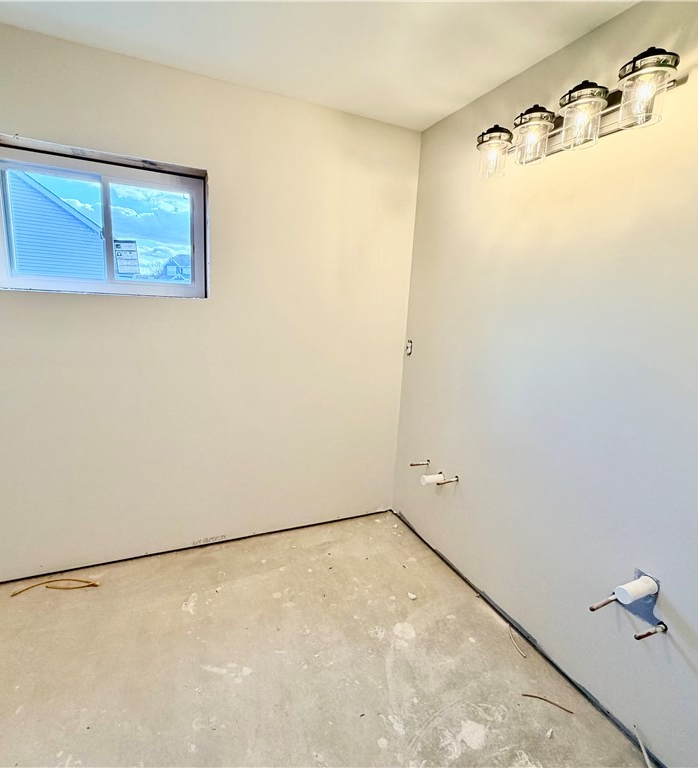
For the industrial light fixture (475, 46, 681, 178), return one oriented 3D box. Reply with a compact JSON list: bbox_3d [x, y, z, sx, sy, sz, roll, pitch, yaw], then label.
[{"bbox_3d":[0.771,-0.940,1.508,0.197,0.200,0.762,-2,13,-24],"label":"industrial light fixture"}]

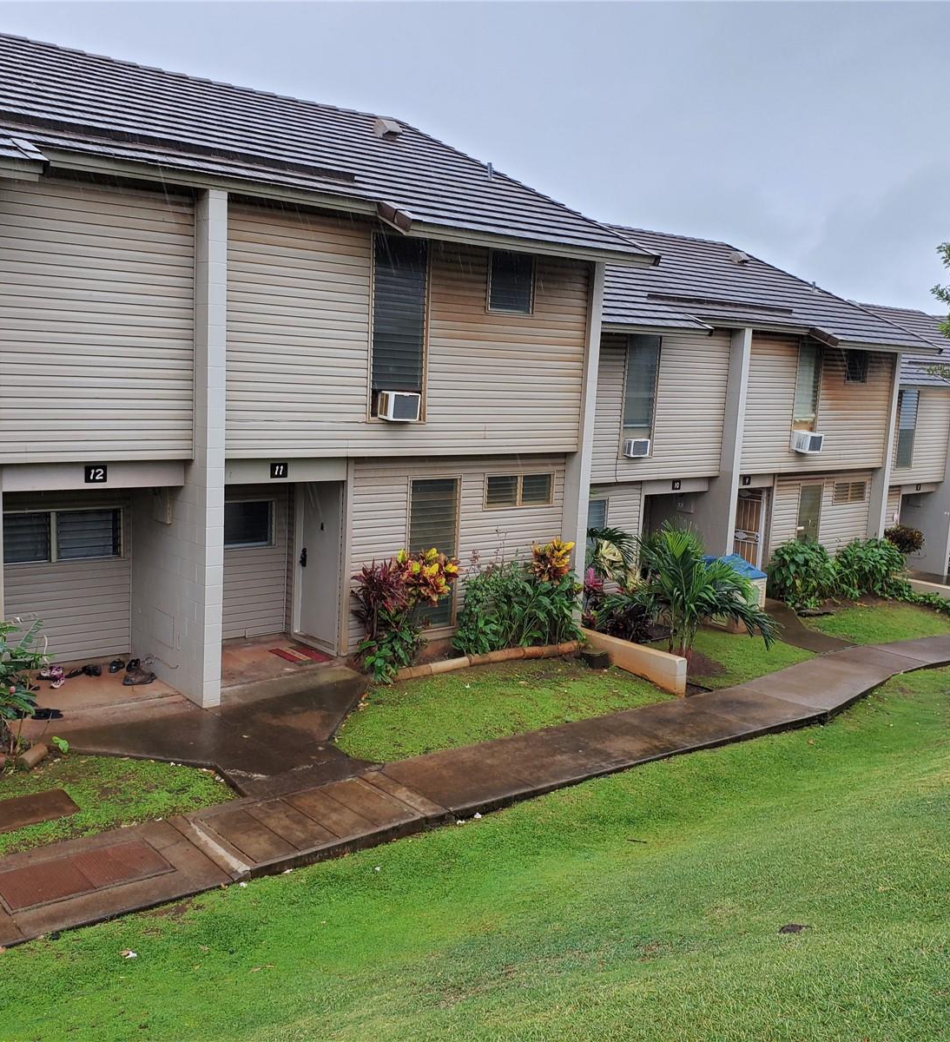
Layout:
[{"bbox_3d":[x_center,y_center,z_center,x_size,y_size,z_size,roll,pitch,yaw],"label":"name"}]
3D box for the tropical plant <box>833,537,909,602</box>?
[{"bbox_3d":[8.443,0.986,22.291,1.550,1.200,1.300,-4,11,-39],"label":"tropical plant"}]

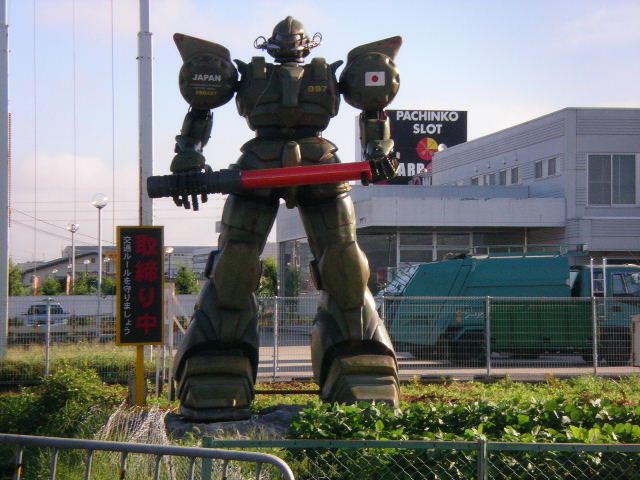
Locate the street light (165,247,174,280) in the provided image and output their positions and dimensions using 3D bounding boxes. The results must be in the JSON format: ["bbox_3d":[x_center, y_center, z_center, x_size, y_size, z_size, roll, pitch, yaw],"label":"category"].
[{"bbox_3d":[-11.820,3.000,138.000,0.520,4.900,0.520,0,-2,0],"label":"street light"}]

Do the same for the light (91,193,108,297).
[{"bbox_3d":[-7.520,0.860,60.050,0.520,4.950,0.520,0,-2,0],"label":"light"}]

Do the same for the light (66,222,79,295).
[{"bbox_3d":[-11.950,1.650,85.100,0.520,4.900,0.520,0,-2,0],"label":"light"}]

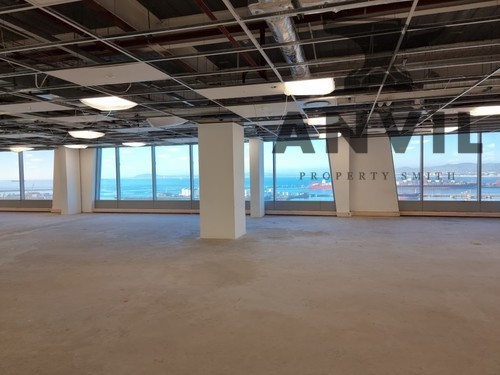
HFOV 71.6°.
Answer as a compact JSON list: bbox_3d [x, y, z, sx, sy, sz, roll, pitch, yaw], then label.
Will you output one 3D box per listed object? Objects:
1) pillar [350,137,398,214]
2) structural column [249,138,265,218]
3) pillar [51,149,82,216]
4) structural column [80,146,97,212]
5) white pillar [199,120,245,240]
[{"bbox_3d":[4.524,-0.406,12.738,1.720,2.885,0.420,0,2,16],"label":"pillar"},{"bbox_3d":[0.225,-0.294,11.530,0.323,2.542,0.496,0,2,16],"label":"structural column"},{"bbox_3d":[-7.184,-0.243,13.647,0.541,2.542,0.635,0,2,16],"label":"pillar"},{"bbox_3d":[-6.472,-0.262,13.974,0.566,2.532,0.298,0,2,16],"label":"structural column"},{"bbox_3d":[-0.616,-0.140,7.938,0.789,2.532,0.765,0,2,16],"label":"white pillar"}]

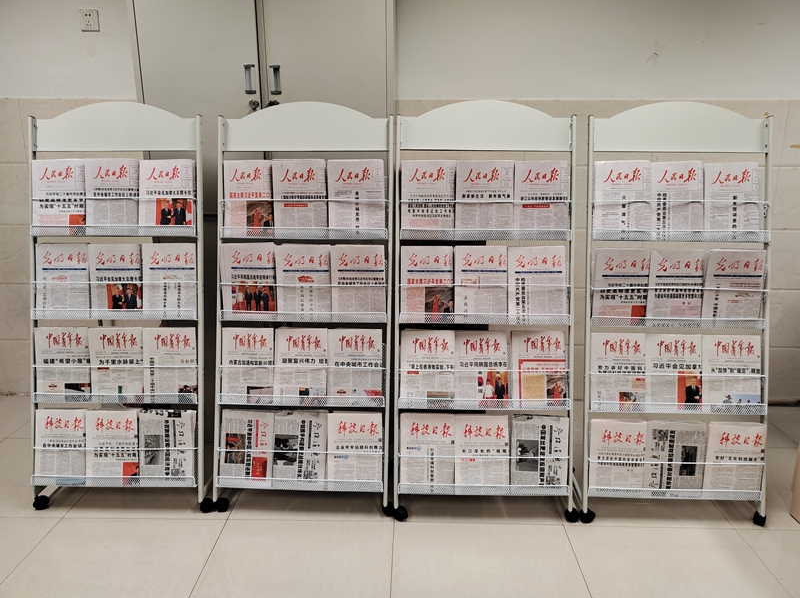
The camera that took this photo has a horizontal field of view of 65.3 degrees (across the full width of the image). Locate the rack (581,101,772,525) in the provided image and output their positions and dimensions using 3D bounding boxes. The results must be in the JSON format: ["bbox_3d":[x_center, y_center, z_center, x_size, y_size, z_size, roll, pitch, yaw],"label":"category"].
[{"bbox_3d":[0.972,0.059,2.191,0.637,1.460,0.390,1,14,2],"label":"rack"}]

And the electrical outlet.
[{"bbox_3d":[-1.425,-1.279,2.867,0.086,0.086,0.012,1,14,2],"label":"electrical outlet"}]

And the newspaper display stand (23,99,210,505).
[{"bbox_3d":[-1.038,0.035,2.273,0.637,1.460,0.390,1,14,2],"label":"newspaper display stand"}]

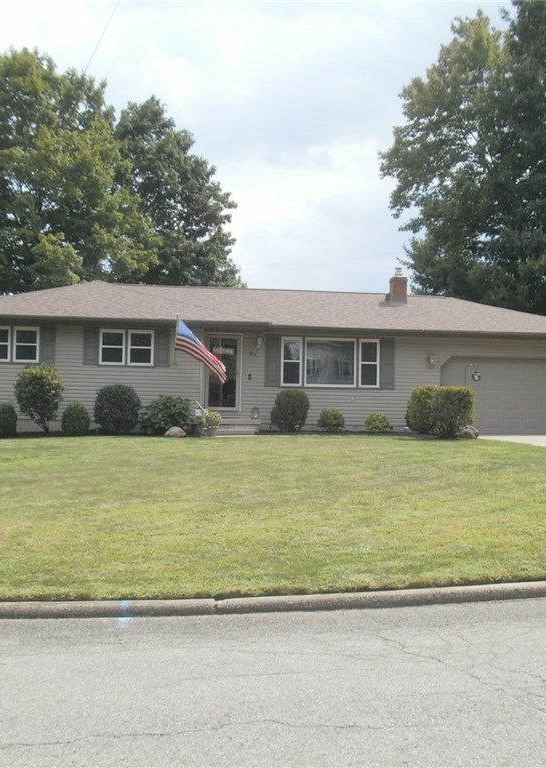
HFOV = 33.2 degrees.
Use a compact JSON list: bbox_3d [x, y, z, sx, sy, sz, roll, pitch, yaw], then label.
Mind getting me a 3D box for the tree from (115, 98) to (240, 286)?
[{"bbox_3d":[-5.593,-6.145,46.000,8.000,16.300,8.000,1,-2,-6],"label":"tree"}]

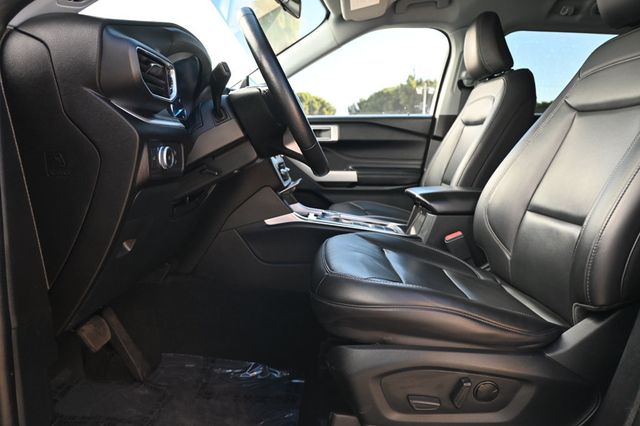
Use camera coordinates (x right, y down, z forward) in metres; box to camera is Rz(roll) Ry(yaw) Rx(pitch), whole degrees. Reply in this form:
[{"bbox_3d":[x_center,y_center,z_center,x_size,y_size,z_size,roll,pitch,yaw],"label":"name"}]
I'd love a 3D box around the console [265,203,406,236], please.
[{"bbox_3d":[0.053,0.008,1.379,0.420,0.090,0.270,0,9,-1],"label":"console"}]

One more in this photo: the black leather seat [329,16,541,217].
[{"bbox_3d":[0.364,-0.263,1.729,0.760,0.980,0.540,0,9,-1],"label":"black leather seat"}]

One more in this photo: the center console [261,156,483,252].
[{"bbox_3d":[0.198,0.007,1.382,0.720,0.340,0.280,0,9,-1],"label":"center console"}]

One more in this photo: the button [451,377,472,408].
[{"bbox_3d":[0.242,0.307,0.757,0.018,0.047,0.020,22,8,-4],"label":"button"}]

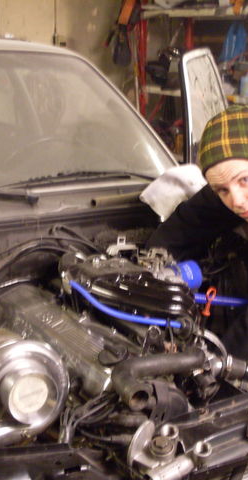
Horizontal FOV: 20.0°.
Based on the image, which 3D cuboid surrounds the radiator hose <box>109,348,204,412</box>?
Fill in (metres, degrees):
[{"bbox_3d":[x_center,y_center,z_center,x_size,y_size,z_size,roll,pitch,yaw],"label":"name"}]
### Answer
[{"bbox_3d":[0.079,0.293,1.480,0.200,0.084,0.115,-7,17,-23],"label":"radiator hose"}]

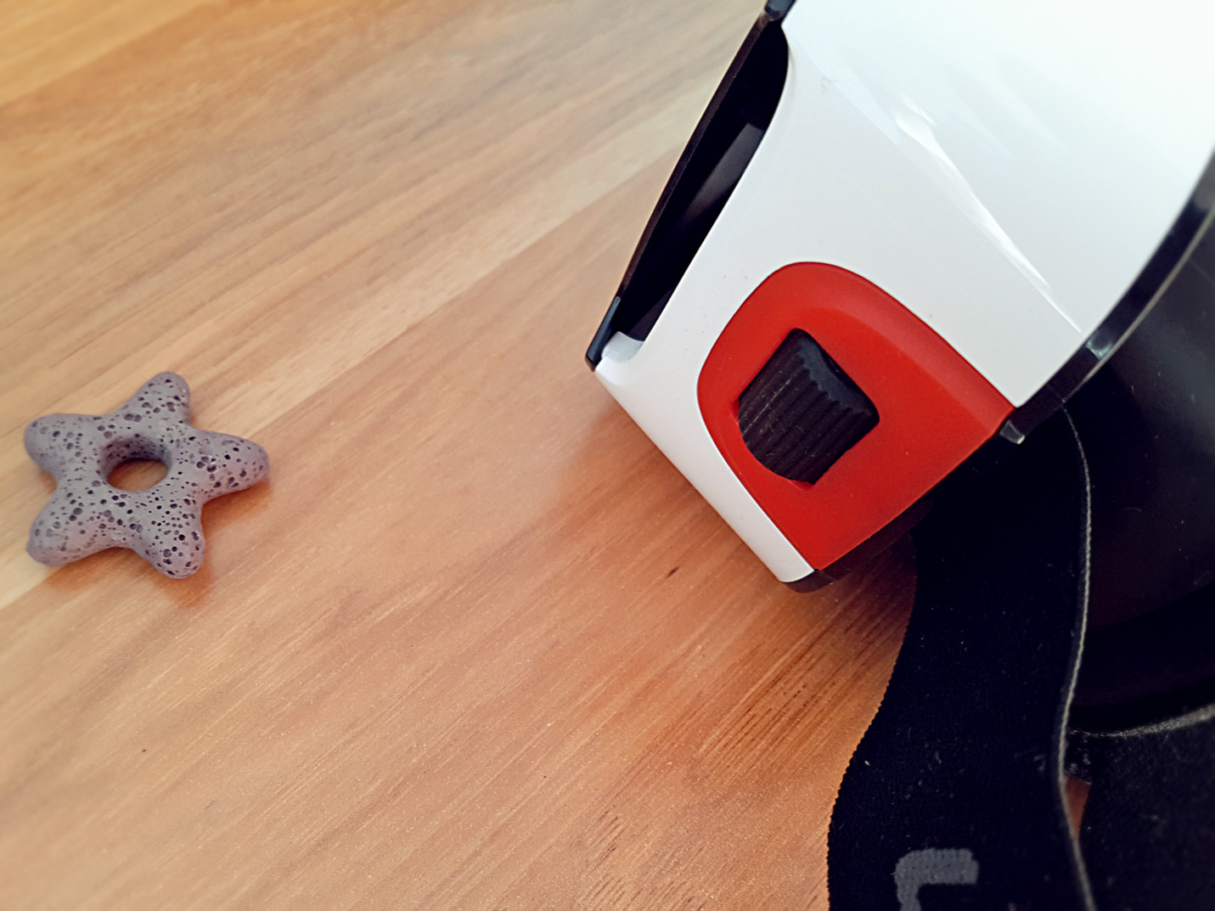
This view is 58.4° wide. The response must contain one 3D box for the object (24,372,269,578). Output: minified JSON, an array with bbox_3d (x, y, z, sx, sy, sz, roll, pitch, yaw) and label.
[{"bbox_3d":[-0.086,0.002,0.202,0.045,0.009,0.043,7,59,-3],"label":"object"}]

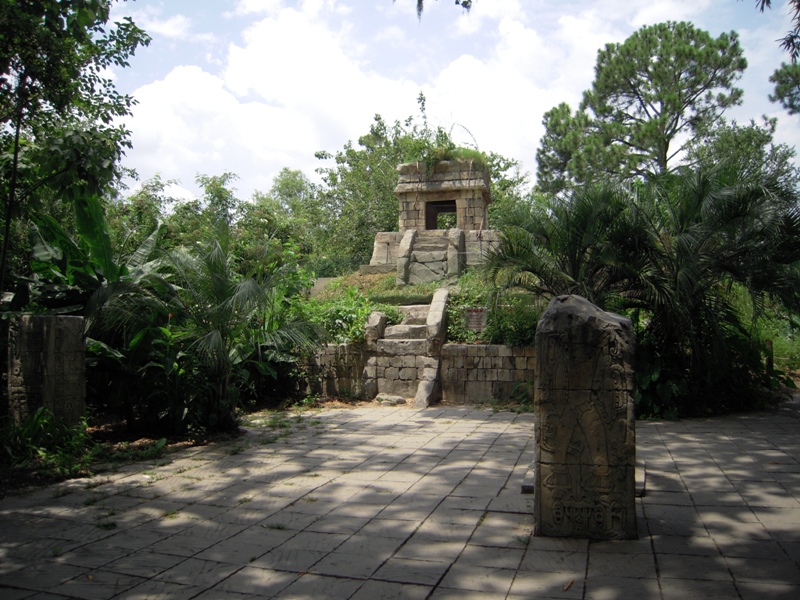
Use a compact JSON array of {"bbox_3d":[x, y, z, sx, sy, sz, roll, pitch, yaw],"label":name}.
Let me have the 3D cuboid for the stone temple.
[{"bbox_3d":[1.365,-2.400,21.420,4.500,4.100,4.200,-1,-3,12],"label":"stone temple"}]

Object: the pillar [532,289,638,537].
[{"bbox_3d":[1.463,0.912,5.252,0.800,1.900,0.360,-1,-3,9],"label":"pillar"}]

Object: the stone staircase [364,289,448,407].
[{"bbox_3d":[0.072,1.108,16.164,1.800,2.750,2.800,-1,-3,14],"label":"stone staircase"}]

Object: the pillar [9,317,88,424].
[{"bbox_3d":[-6.244,1.299,11.415,0.780,1.950,0.800,-1,-3,16],"label":"pillar"}]

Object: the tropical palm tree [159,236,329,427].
[{"bbox_3d":[-2.636,0.564,10.900,2.700,3.200,2.500,-1,-3,0],"label":"tropical palm tree"}]

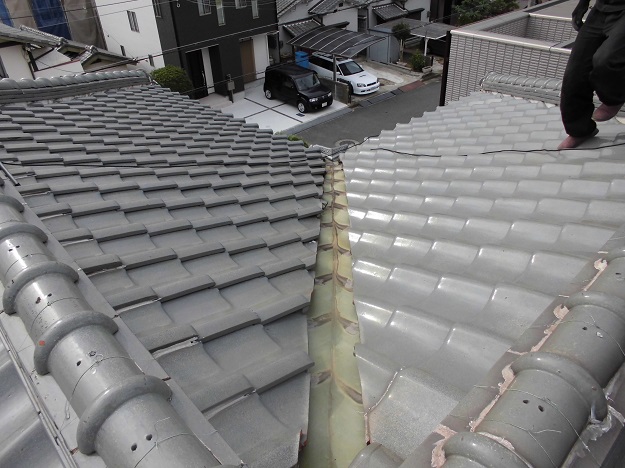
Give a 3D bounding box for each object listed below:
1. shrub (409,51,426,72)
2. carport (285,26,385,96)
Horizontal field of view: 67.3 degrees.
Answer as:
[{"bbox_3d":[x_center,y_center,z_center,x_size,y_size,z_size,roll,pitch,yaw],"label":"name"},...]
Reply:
[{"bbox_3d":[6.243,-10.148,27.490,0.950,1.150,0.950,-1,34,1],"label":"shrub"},{"bbox_3d":[1.216,-9.307,25.351,2.631,2.695,4.759,-28,42,-33],"label":"carport"}]

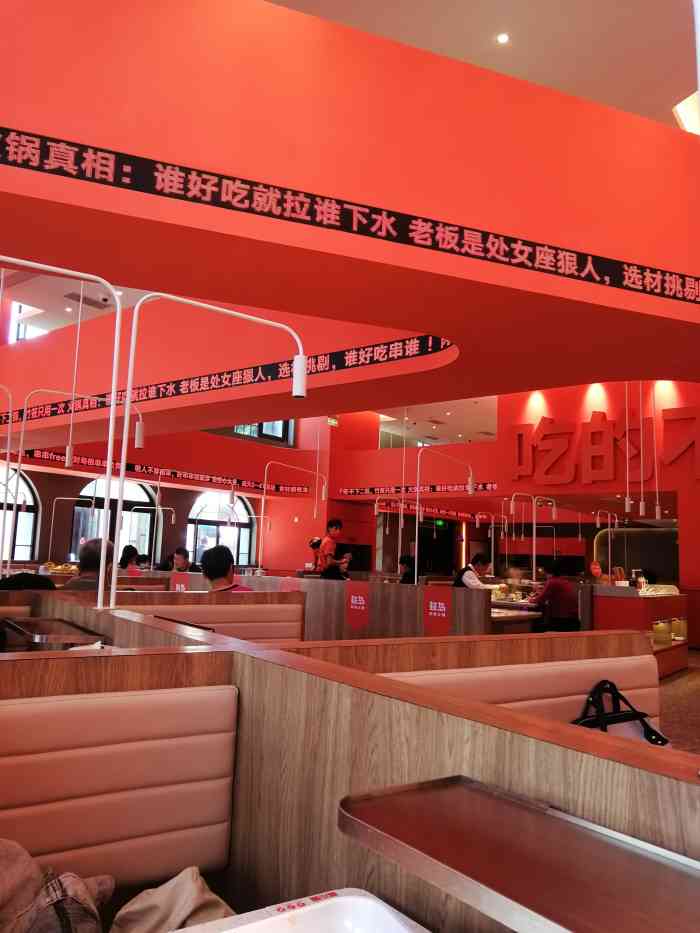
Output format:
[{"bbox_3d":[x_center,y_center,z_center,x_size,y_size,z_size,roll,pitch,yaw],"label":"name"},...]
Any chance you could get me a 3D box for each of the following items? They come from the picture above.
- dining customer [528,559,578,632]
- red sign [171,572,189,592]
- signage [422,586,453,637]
[{"bbox_3d":[2.244,1.645,8.027,0.620,1.240,0.460,-2,-8,32],"label":"dining customer"},{"bbox_3d":[-1.825,1.361,7.801,0.265,0.435,0.020,-5,-10,41],"label":"red sign"},{"bbox_3d":[0.729,1.215,6.073,0.257,0.430,0.020,-2,-8,32],"label":"signage"}]

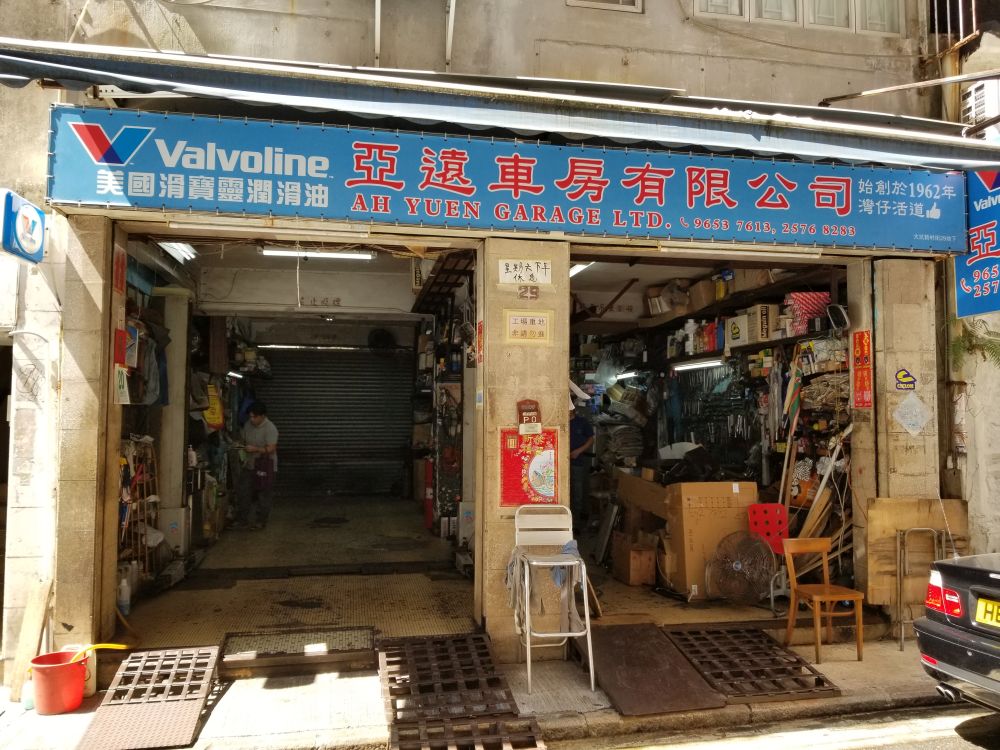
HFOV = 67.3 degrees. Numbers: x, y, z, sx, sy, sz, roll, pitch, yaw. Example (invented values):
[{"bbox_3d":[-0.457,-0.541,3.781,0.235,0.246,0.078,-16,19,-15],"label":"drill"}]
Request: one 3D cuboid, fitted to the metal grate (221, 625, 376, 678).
[{"bbox_3d":[-1.262,1.755,4.779,0.940,0.200,0.330,1,-3,-11],"label":"metal grate"}]

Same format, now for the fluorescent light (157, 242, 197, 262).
[{"bbox_3d":[-3.147,-1.242,7.354,0.220,0.120,1.220,1,-3,-11],"label":"fluorescent light"}]

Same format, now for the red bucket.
[{"bbox_3d":[-2.425,1.705,4.146,0.275,0.265,0.275,1,-3,-11],"label":"red bucket"}]

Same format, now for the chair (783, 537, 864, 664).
[{"bbox_3d":[2.250,1.558,5.229,0.393,0.767,0.449,1,-3,-11],"label":"chair"}]

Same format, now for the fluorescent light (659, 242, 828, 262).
[{"bbox_3d":[1.687,-0.877,5.291,1.230,0.075,0.070,1,-3,-11],"label":"fluorescent light"}]

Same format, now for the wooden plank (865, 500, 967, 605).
[{"bbox_3d":[2.995,1.273,5.388,0.740,0.750,0.040,0,-3,-4],"label":"wooden plank"}]

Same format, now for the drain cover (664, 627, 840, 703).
[{"bbox_3d":[1.579,1.844,4.824,0.719,0.050,0.878,1,6,-11],"label":"drain cover"}]

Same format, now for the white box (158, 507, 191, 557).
[{"bbox_3d":[-3.169,1.506,7.319,0.239,0.470,0.300,1,-3,-11],"label":"white box"}]

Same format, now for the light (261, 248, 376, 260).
[{"bbox_3d":[-1.976,-1.321,8.130,1.220,0.090,0.090,1,-3,-11],"label":"light"}]

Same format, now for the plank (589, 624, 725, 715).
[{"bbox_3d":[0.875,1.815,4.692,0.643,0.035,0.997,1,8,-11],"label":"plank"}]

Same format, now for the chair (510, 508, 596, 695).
[{"bbox_3d":[0.313,1.340,4.627,0.410,1.020,0.560,1,-3,-8],"label":"chair"}]

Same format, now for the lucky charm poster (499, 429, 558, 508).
[{"bbox_3d":[0.203,0.625,5.078,0.413,0.512,0.012,1,-3,-11],"label":"lucky charm poster"}]

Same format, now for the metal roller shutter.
[{"bbox_3d":[-2.682,0.772,12.220,2.568,2.408,0.100,1,-3,-11],"label":"metal roller shutter"}]

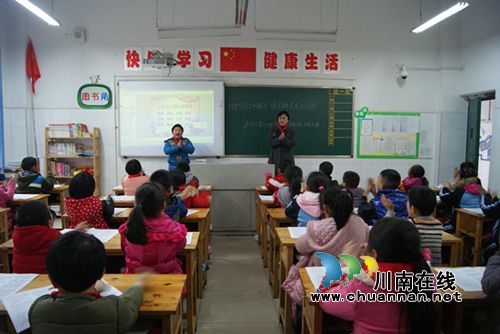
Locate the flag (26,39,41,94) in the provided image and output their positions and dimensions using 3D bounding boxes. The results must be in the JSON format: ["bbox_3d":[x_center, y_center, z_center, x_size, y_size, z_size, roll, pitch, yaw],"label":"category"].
[{"bbox_3d":[-3.400,-1.578,5.892,0.240,0.950,0.200,0,5,-3],"label":"flag"}]

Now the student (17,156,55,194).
[{"bbox_3d":[-2.487,0.422,4.389,0.420,1.096,0.550,1,5,7],"label":"student"}]

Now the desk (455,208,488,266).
[{"bbox_3d":[2.556,0.736,3.447,1.200,0.670,0.410,0,5,-3],"label":"desk"}]

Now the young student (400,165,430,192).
[{"bbox_3d":[1.966,0.472,4.590,0.400,1.017,0.520,0,6,-3],"label":"young student"}]

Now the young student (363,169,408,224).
[{"bbox_3d":[1.112,0.548,3.202,0.420,1.082,0.550,-1,5,-15],"label":"young student"}]

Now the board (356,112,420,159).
[{"bbox_3d":[2.403,-0.533,6.510,1.020,0.770,0.030,0,5,-3],"label":"board"}]

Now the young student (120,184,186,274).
[{"bbox_3d":[-0.573,0.647,2.277,0.420,1.113,0.560,0,6,-3],"label":"young student"}]

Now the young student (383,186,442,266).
[{"bbox_3d":[0.997,0.652,2.406,0.420,1.079,0.560,-2,6,-18],"label":"young student"}]

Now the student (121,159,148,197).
[{"bbox_3d":[-1.352,0.446,4.472,0.380,1.089,0.520,0,6,2],"label":"student"}]

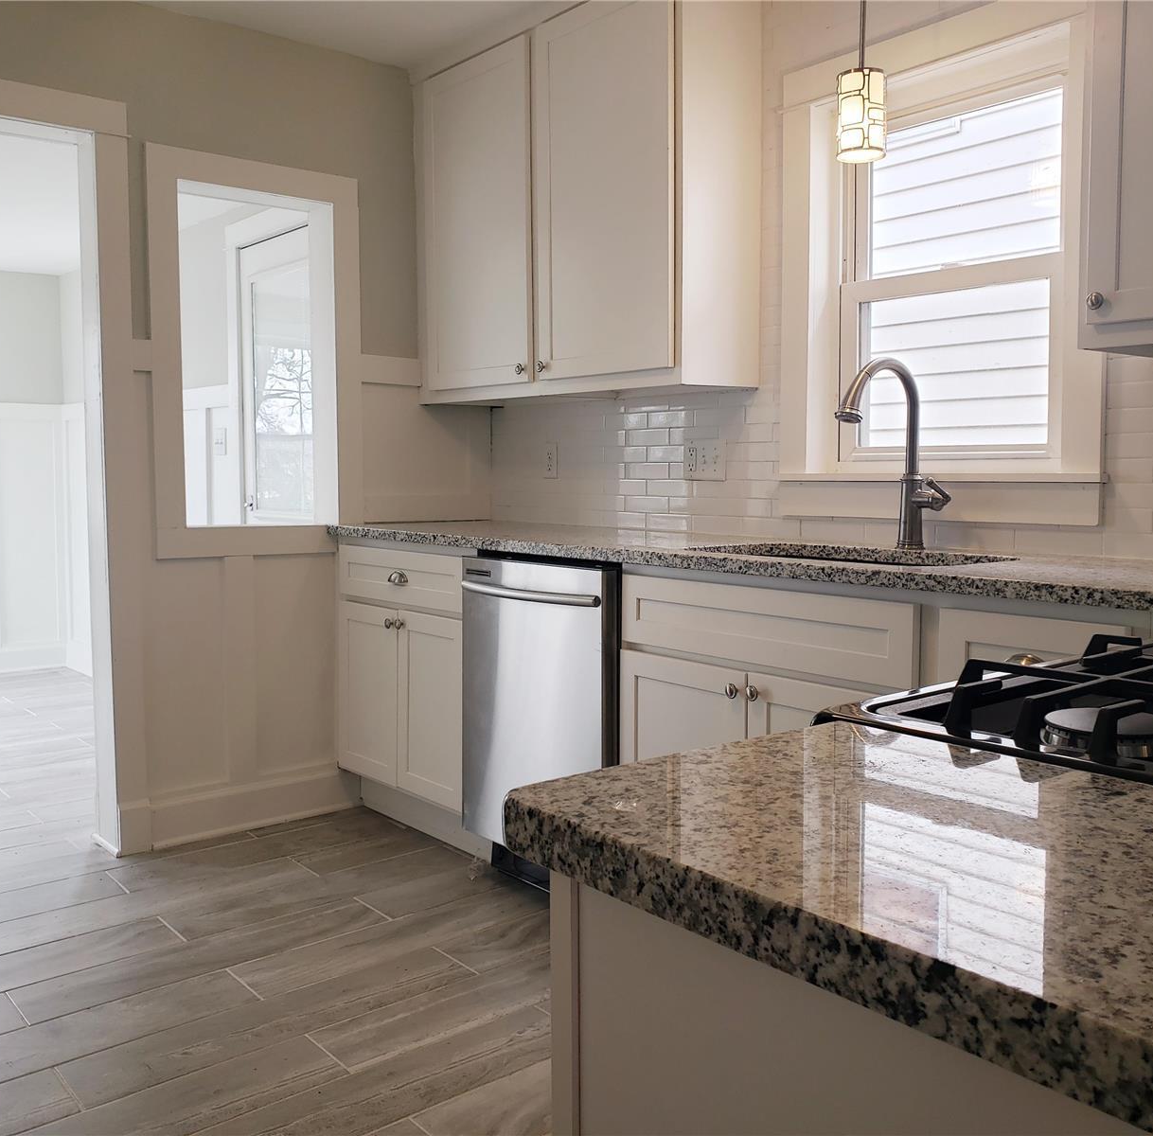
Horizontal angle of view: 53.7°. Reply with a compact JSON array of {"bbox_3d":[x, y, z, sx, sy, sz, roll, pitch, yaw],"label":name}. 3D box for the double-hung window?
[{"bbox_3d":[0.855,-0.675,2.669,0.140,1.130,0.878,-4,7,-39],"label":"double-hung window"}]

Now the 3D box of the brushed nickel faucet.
[{"bbox_3d":[0.711,-0.248,2.541,0.275,0.422,0.125,-4,7,-39],"label":"brushed nickel faucet"}]

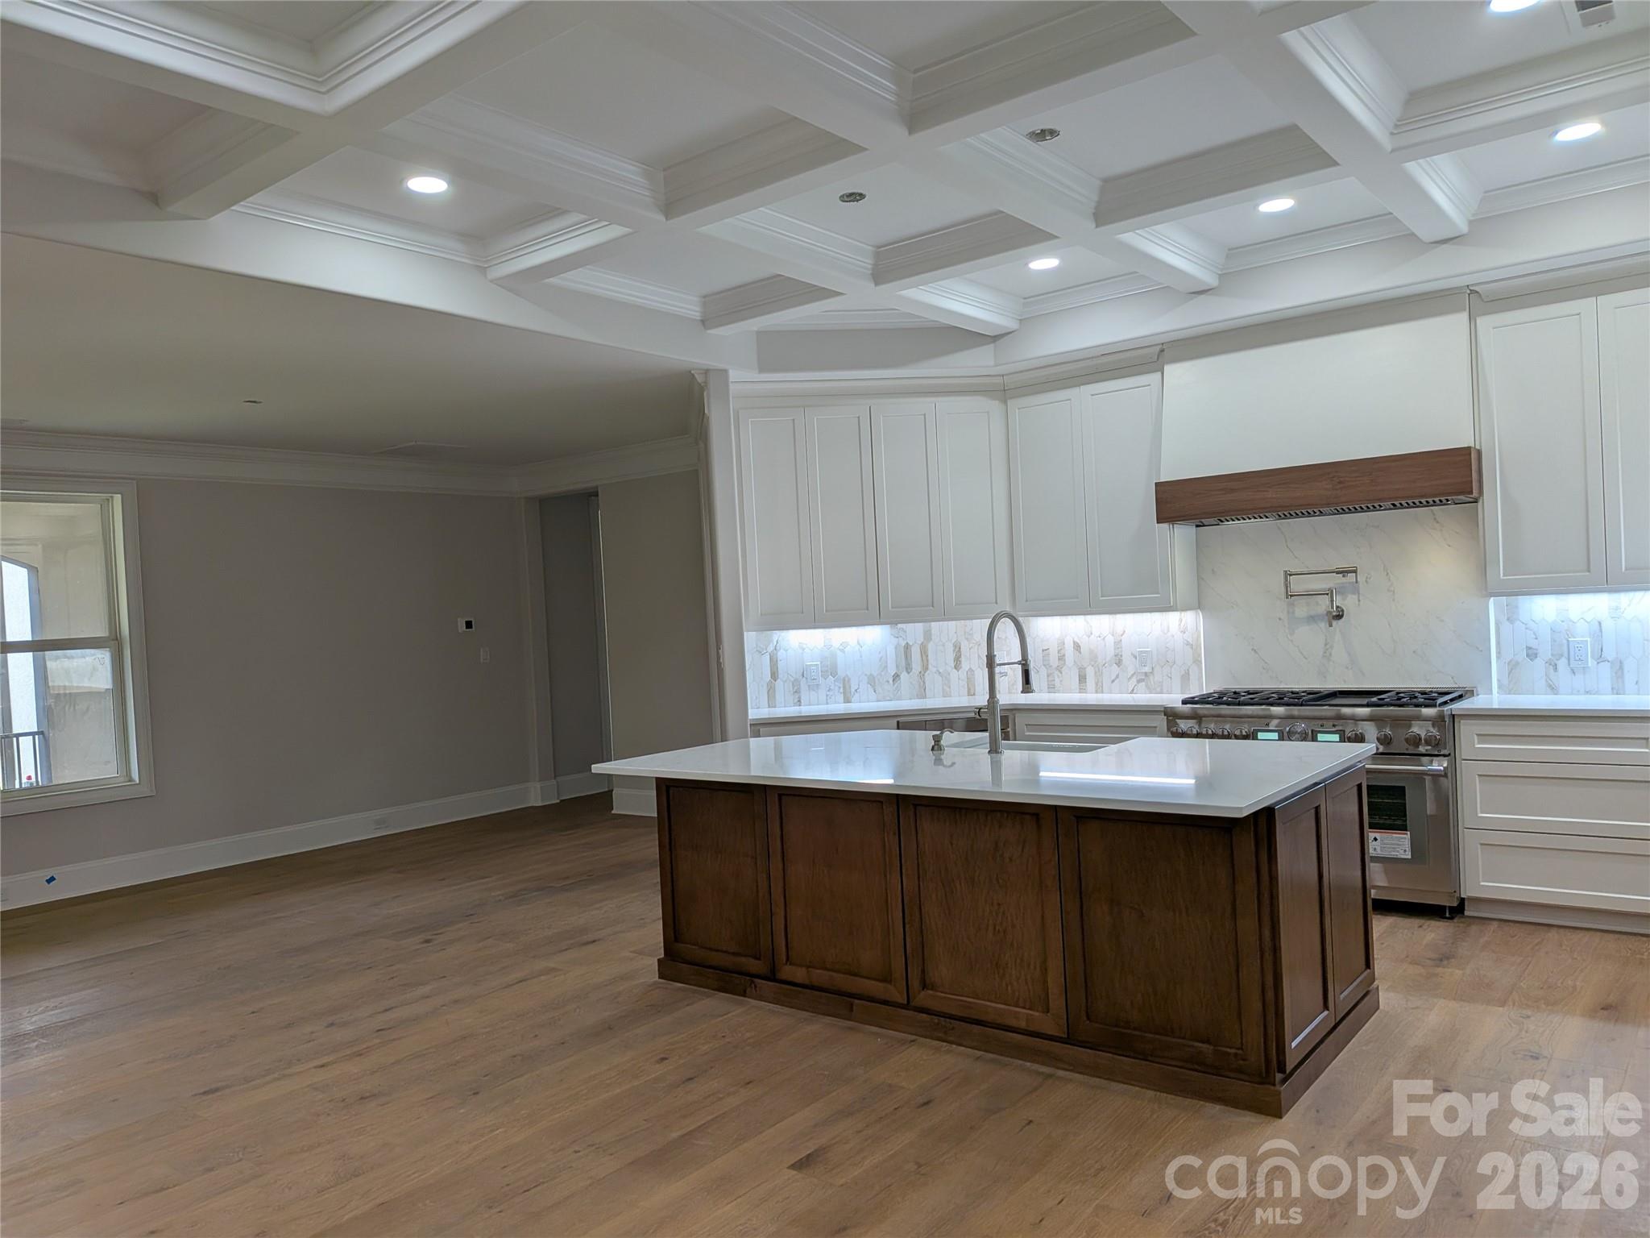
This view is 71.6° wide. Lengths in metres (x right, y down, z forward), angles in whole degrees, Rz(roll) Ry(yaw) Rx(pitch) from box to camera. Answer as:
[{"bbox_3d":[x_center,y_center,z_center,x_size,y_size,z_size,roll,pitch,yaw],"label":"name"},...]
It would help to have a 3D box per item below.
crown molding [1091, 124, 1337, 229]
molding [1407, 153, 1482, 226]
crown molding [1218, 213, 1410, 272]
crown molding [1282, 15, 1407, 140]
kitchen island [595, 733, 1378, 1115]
[{"bbox_3d":[1.367,-1.586,4.100,0.877,0.145,0.072,-3,0,39],"label":"crown molding"},{"bbox_3d":[2.323,-1.635,4.268,0.072,0.145,1.060,-3,0,39],"label":"molding"},{"bbox_3d":[2.150,-1.652,5.016,0.870,0.080,0.080,-3,0,39],"label":"crown molding"},{"bbox_3d":[1.543,-1.590,3.333,0.072,0.145,1.098,-3,0,39],"label":"crown molding"},{"bbox_3d":[0.523,0.944,4.156,2.475,0.899,1.345,-3,0,39],"label":"kitchen island"}]

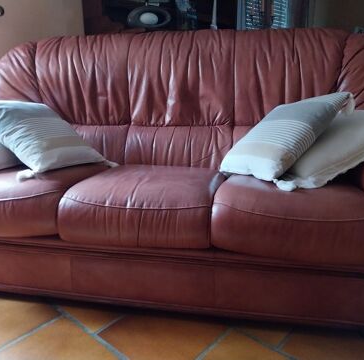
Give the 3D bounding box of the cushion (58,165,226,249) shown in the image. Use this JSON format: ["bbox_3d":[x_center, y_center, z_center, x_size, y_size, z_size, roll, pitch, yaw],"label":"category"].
[{"bbox_3d":[-0.119,0.072,1.471,0.545,0.198,0.545,2,15,12],"label":"cushion"}]

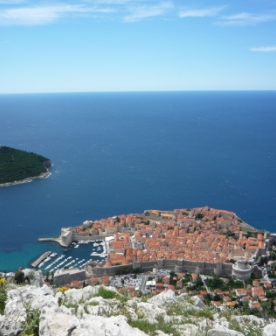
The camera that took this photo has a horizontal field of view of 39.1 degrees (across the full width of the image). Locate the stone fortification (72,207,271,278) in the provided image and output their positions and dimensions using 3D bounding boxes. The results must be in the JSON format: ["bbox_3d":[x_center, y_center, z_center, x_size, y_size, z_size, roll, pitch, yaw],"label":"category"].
[{"bbox_3d":[80.000,178.200,1000.000,540.000,57.000,450.000,0,11,5],"label":"stone fortification"}]

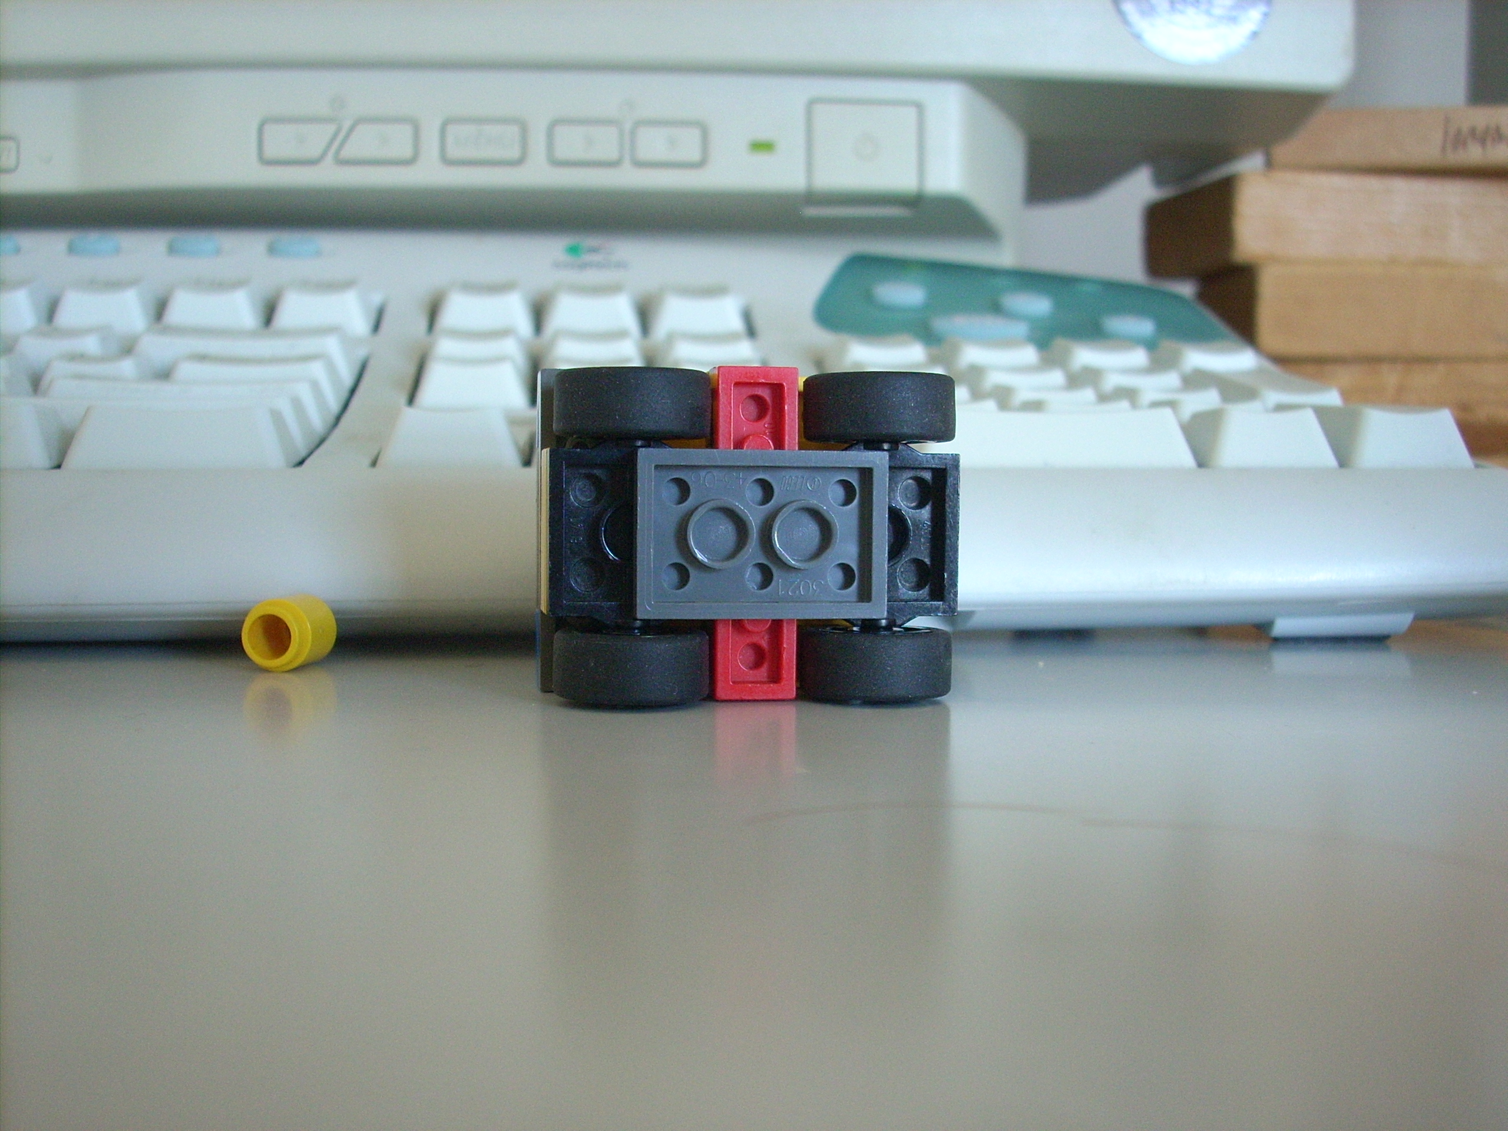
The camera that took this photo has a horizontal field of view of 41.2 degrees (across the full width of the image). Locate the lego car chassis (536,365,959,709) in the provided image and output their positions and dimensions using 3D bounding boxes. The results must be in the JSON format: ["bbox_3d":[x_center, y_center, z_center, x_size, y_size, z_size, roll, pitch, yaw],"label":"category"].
[{"bbox_3d":[-0.001,-0.003,0.199,0.040,0.032,0.027,0,2,-9],"label":"lego car chassis"}]

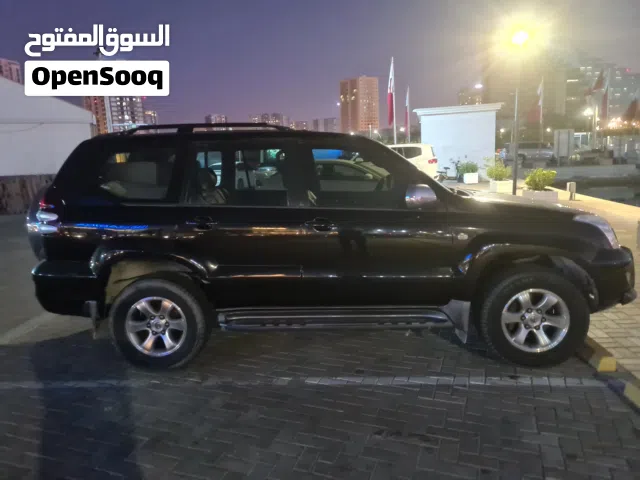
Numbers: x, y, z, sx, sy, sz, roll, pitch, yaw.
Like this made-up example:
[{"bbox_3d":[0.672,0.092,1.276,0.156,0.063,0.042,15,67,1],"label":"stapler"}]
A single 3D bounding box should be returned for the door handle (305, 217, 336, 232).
[{"bbox_3d":[0.004,-0.110,3.397,0.215,0.095,0.060,-2,9,5],"label":"door handle"}]

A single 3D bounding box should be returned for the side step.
[{"bbox_3d":[0.103,0.585,3.598,1.700,0.100,0.200,-2,9,5],"label":"side step"}]

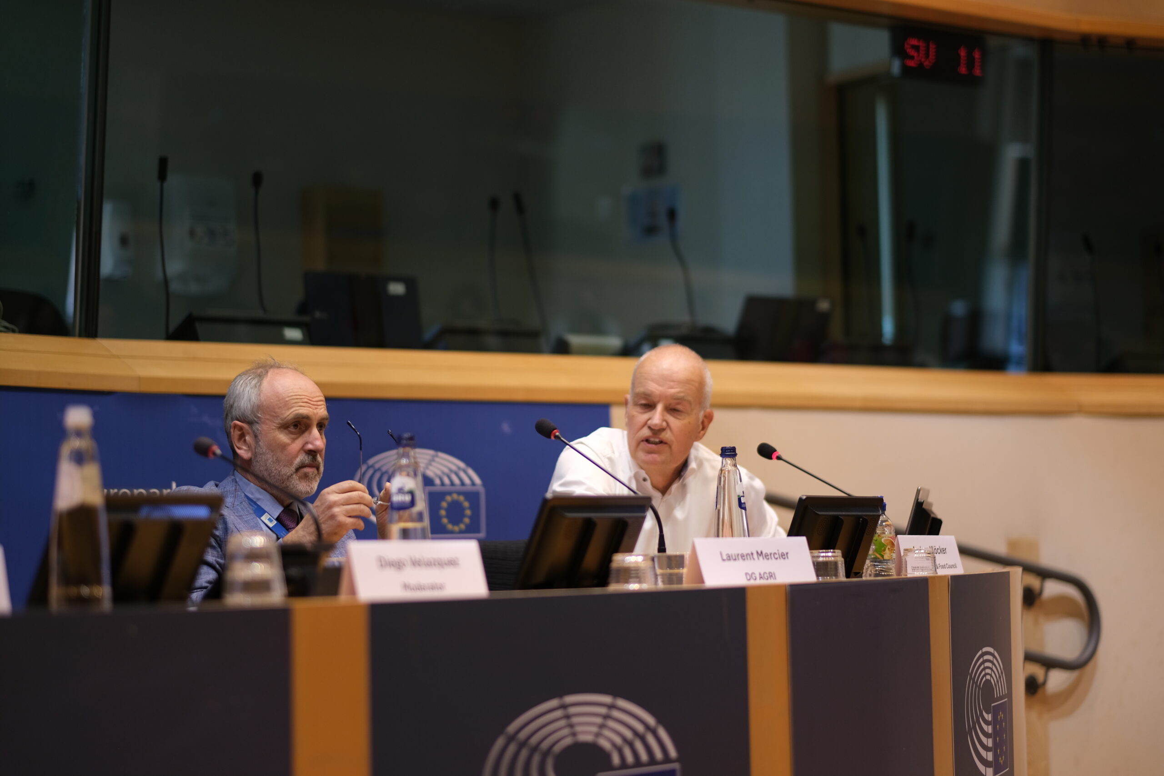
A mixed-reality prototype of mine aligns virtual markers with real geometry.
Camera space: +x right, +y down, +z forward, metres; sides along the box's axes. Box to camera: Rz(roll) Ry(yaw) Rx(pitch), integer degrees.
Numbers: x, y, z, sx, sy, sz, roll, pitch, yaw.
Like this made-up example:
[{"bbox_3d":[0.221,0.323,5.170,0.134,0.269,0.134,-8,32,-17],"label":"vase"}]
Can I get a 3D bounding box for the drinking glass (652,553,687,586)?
[{"bbox_3d":[0.155,0.311,4.642,0.068,0.058,0.068,-1,-4,0],"label":"drinking glass"}]

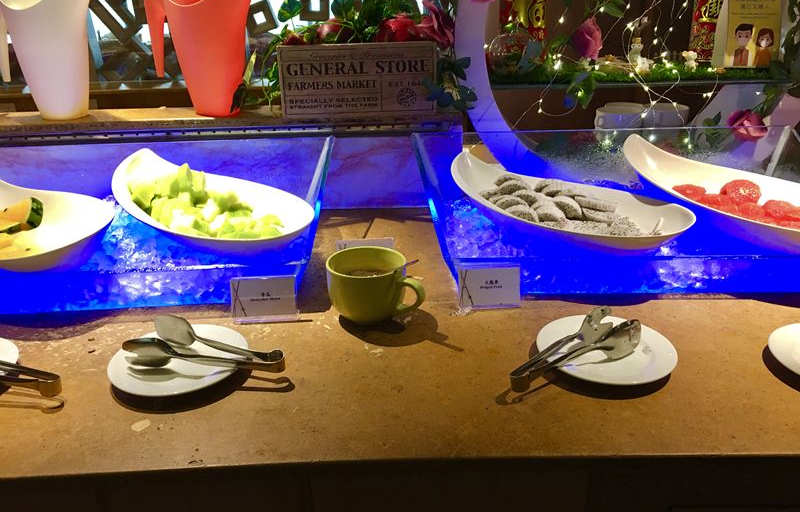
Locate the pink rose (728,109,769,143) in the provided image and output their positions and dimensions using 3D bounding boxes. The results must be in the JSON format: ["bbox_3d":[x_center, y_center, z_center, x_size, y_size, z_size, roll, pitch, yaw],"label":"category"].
[{"bbox_3d":[0.707,-0.268,1.364,0.080,0.066,0.070,9,25,22],"label":"pink rose"}]

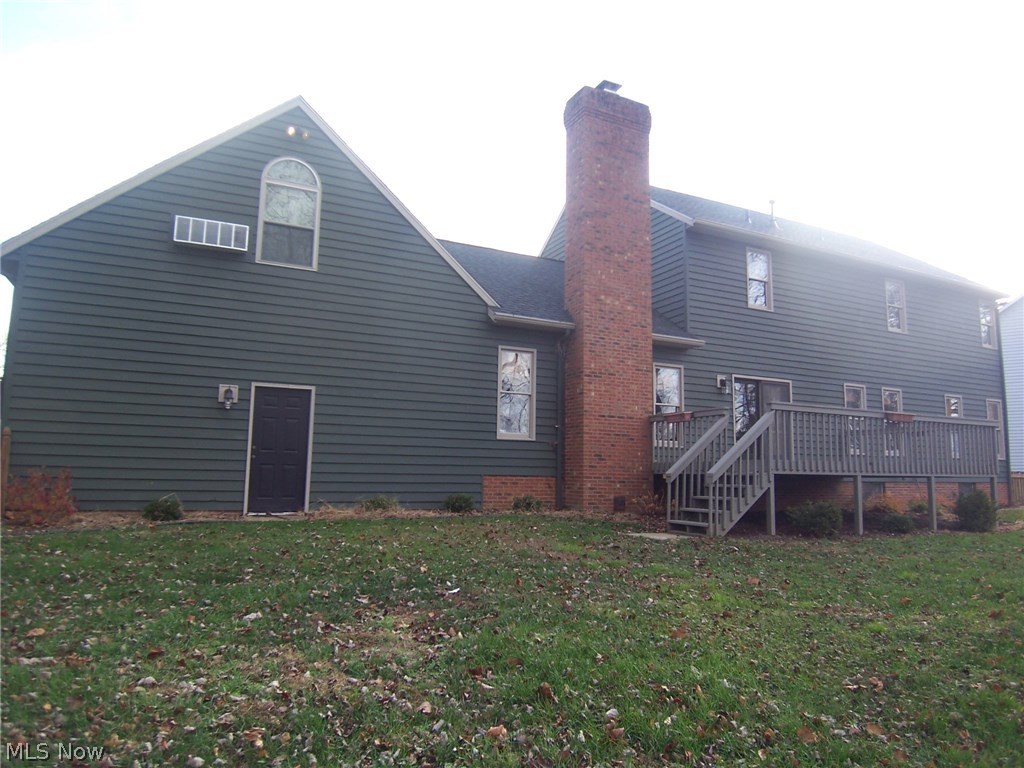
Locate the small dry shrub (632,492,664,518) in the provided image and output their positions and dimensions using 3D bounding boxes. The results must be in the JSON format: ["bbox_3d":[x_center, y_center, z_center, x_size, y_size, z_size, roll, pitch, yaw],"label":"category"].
[{"bbox_3d":[2.614,2.307,13.031,0.600,0.453,0.550,1,-7,0],"label":"small dry shrub"}]

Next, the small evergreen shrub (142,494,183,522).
[{"bbox_3d":[-5.082,1.784,9.897,0.520,0.321,0.480,5,-8,-26],"label":"small evergreen shrub"}]

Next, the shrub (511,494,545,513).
[{"bbox_3d":[0.307,2.224,12.677,0.580,0.327,0.500,5,-8,-26],"label":"shrub"}]

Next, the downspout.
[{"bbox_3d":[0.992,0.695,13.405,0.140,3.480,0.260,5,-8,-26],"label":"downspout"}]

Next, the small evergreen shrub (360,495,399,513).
[{"bbox_3d":[-2.228,2.024,11.437,0.580,0.329,0.500,5,-8,-26],"label":"small evergreen shrub"}]

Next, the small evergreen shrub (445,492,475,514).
[{"bbox_3d":[-0.931,2.111,12.073,0.500,0.368,0.450,5,-8,-26],"label":"small evergreen shrub"}]

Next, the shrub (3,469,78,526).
[{"bbox_3d":[-6.353,1.476,9.154,0.900,0.725,0.800,5,-8,-26],"label":"shrub"}]

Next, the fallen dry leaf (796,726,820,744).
[{"bbox_3d":[1.464,1.744,3.370,0.095,0.050,0.085,5,-8,-26],"label":"fallen dry leaf"}]

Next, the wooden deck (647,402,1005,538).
[{"bbox_3d":[5.591,1.740,13.592,7.780,2.140,3.800,5,-8,-26],"label":"wooden deck"}]

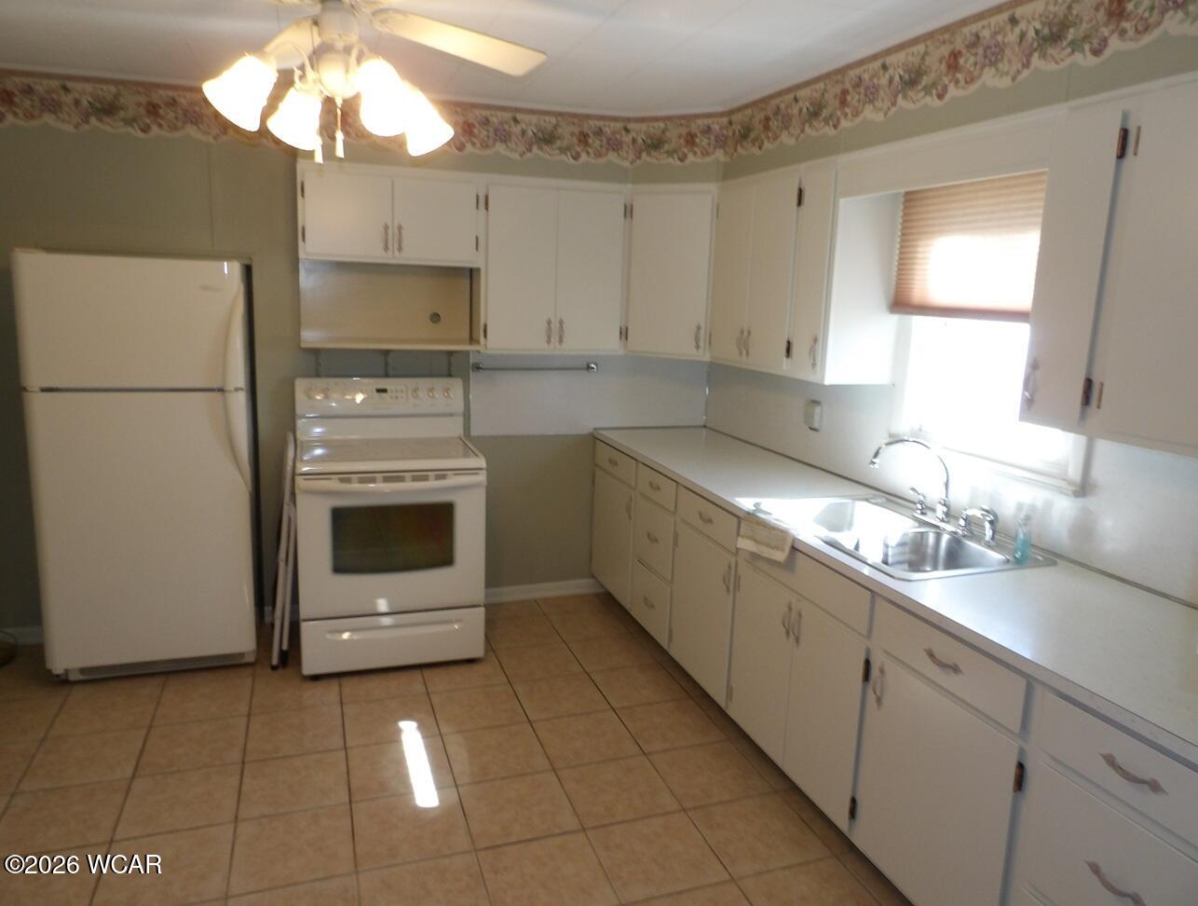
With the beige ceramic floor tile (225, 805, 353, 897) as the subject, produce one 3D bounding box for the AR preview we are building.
[{"bbox_3d":[-0.876,1.131,2.290,0.323,0.010,0.323,-2,11,-19],"label":"beige ceramic floor tile"}]

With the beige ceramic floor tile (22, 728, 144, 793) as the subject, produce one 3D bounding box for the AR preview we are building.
[{"bbox_3d":[-1.742,1.043,2.715,0.330,0.010,0.330,-2,11,-19],"label":"beige ceramic floor tile"}]

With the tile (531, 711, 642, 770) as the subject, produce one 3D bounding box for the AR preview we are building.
[{"bbox_3d":[-0.051,1.067,2.985,0.332,0.012,0.332,-2,11,-19],"label":"tile"}]

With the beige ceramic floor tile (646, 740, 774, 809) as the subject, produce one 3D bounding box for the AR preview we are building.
[{"bbox_3d":[0.371,1.093,2.721,0.323,0.010,0.323,-2,11,-19],"label":"beige ceramic floor tile"}]

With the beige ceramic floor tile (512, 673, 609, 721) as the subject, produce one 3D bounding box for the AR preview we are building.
[{"bbox_3d":[-0.162,1.006,3.297,0.332,0.012,0.332,-2,11,-19],"label":"beige ceramic floor tile"}]

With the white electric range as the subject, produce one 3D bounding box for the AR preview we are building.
[{"bbox_3d":[-0.951,0.296,3.629,0.760,1.214,0.700,-1,11,-18],"label":"white electric range"}]

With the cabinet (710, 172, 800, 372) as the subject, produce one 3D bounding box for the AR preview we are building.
[{"bbox_3d":[0.777,-0.752,3.366,0.307,0.769,0.676,-2,11,-19],"label":"cabinet"}]

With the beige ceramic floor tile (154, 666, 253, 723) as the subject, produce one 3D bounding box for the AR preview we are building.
[{"bbox_3d":[-1.535,0.972,3.133,0.330,0.010,0.330,-2,11,-19],"label":"beige ceramic floor tile"}]

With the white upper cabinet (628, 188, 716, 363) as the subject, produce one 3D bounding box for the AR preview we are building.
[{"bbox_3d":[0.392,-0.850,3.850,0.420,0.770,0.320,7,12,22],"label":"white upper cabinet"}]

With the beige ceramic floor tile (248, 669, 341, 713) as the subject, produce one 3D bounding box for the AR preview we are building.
[{"bbox_3d":[-1.227,0.974,3.276,0.332,0.012,0.332,-2,11,-19],"label":"beige ceramic floor tile"}]

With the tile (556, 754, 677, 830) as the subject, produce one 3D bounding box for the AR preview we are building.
[{"bbox_3d":[0.061,1.109,2.629,0.328,0.010,0.321,-2,11,-19],"label":"tile"}]

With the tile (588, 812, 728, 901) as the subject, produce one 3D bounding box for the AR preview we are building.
[{"bbox_3d":[0.171,1.188,2.360,0.332,0.012,0.332,-2,11,-19],"label":"tile"}]

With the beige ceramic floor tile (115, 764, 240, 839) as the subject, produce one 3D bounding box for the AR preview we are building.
[{"bbox_3d":[-1.315,1.096,2.520,0.330,0.010,0.330,-2,11,-19],"label":"beige ceramic floor tile"}]

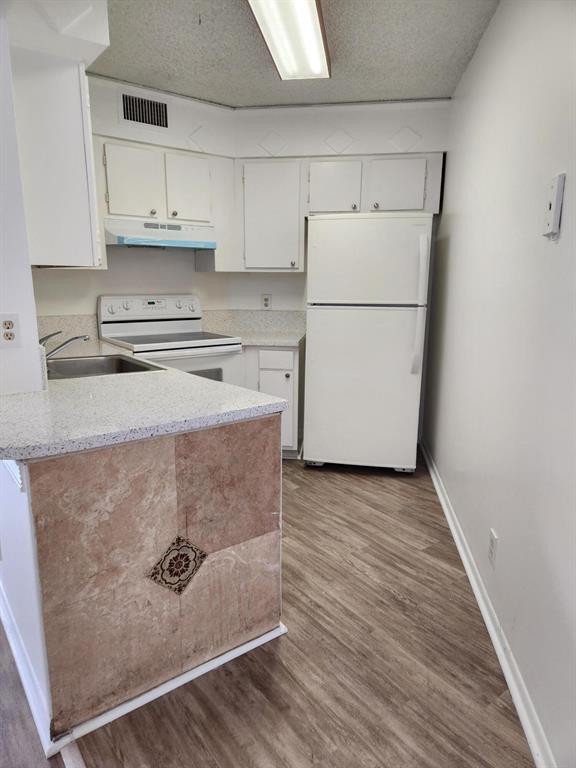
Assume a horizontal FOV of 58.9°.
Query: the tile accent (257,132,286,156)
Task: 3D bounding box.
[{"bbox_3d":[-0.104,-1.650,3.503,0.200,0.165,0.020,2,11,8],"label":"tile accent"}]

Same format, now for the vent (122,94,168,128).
[{"bbox_3d":[-0.875,-1.683,3.156,0.295,0.150,0.030,-8,14,-36],"label":"vent"}]

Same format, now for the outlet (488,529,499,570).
[{"bbox_3d":[0.772,0.619,1.921,0.012,0.122,0.078,2,12,8],"label":"outlet"}]

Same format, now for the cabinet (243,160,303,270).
[{"bbox_3d":[-0.084,-1.212,3.750,0.440,0.765,0.330,2,11,8],"label":"cabinet"}]

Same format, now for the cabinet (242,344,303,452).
[{"bbox_3d":[-0.081,0.058,3.894,0.410,0.770,0.600,2,12,8],"label":"cabinet"}]

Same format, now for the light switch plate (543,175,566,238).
[{"bbox_3d":[0.736,-0.490,1.409,0.022,0.148,0.072,2,12,8],"label":"light switch plate"}]

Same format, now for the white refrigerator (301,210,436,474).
[{"bbox_3d":[0.569,-0.290,3.714,0.770,1.705,0.710,3,11,11],"label":"white refrigerator"}]

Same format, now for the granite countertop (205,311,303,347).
[{"bbox_3d":[-0.288,-0.428,3.861,0.780,0.210,0.620,2,11,8],"label":"granite countertop"}]

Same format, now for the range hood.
[{"bbox_3d":[-0.873,-0.985,3.420,0.755,0.160,0.450,-8,14,-36],"label":"range hood"}]

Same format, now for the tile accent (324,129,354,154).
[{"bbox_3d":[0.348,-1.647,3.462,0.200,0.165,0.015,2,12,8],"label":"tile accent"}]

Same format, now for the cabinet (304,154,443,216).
[{"bbox_3d":[0.602,-1.389,3.636,0.910,0.387,0.340,2,12,8],"label":"cabinet"}]

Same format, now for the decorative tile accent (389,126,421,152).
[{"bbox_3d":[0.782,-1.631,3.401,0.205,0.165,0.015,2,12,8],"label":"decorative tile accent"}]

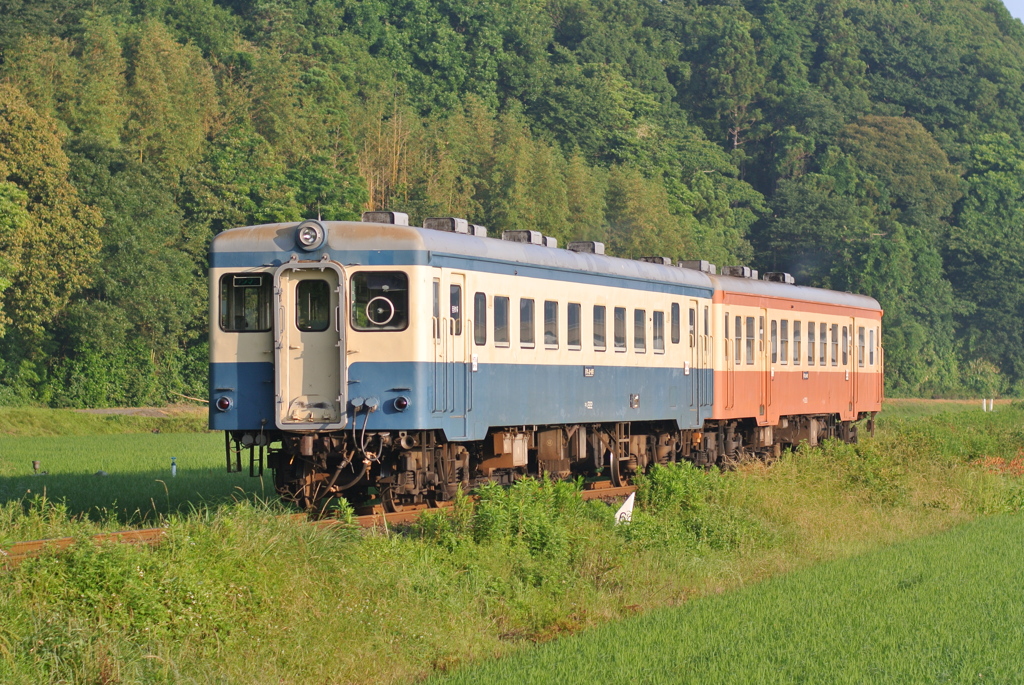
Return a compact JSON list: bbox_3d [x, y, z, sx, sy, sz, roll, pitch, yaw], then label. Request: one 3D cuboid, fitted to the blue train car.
[{"bbox_3d":[-0.184,0.329,57.800,2.900,3.920,19.800,0,-1,14],"label":"blue train car"}]

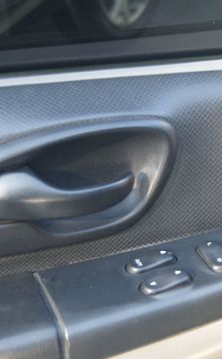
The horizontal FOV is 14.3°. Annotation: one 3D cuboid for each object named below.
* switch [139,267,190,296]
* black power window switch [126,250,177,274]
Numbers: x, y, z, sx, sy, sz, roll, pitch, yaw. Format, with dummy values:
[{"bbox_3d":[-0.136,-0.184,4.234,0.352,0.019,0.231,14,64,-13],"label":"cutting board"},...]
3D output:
[{"bbox_3d":[0.042,0.078,0.676,0.040,0.009,0.019,-16,31,-10],"label":"switch"},{"bbox_3d":[0.031,0.062,0.676,0.038,0.009,0.018,-12,31,-13],"label":"black power window switch"}]

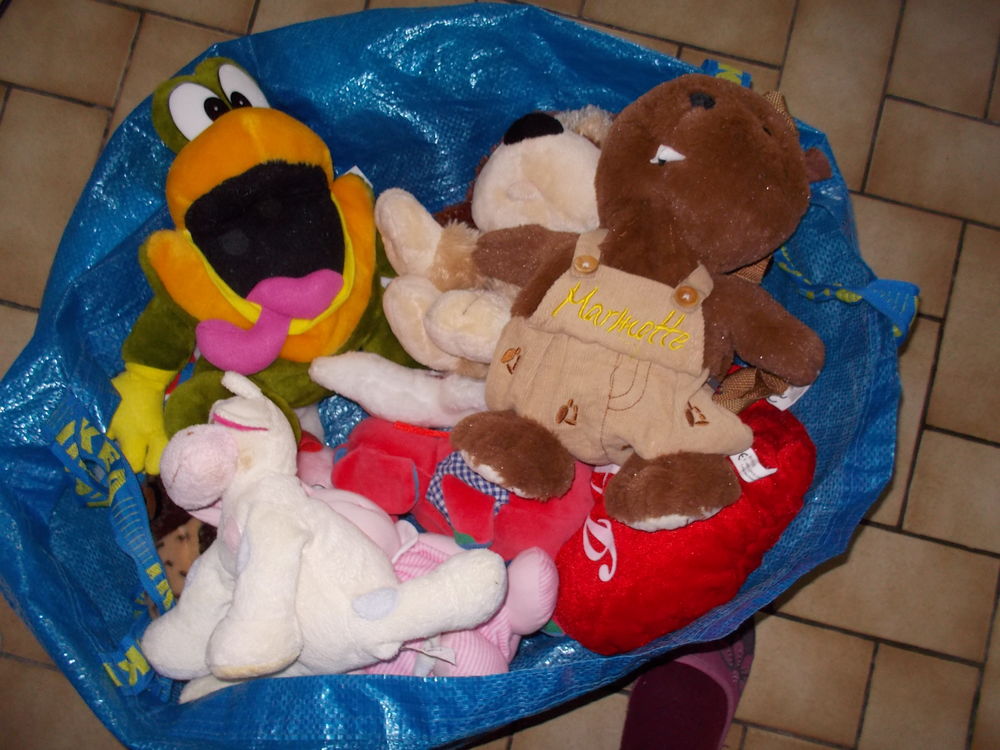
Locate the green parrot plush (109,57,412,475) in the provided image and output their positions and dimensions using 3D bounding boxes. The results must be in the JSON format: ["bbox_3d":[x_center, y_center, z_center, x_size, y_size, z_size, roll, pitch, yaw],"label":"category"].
[{"bbox_3d":[-0.179,-0.080,0.640,0.220,0.170,0.280,-12,113,-12],"label":"green parrot plush"}]

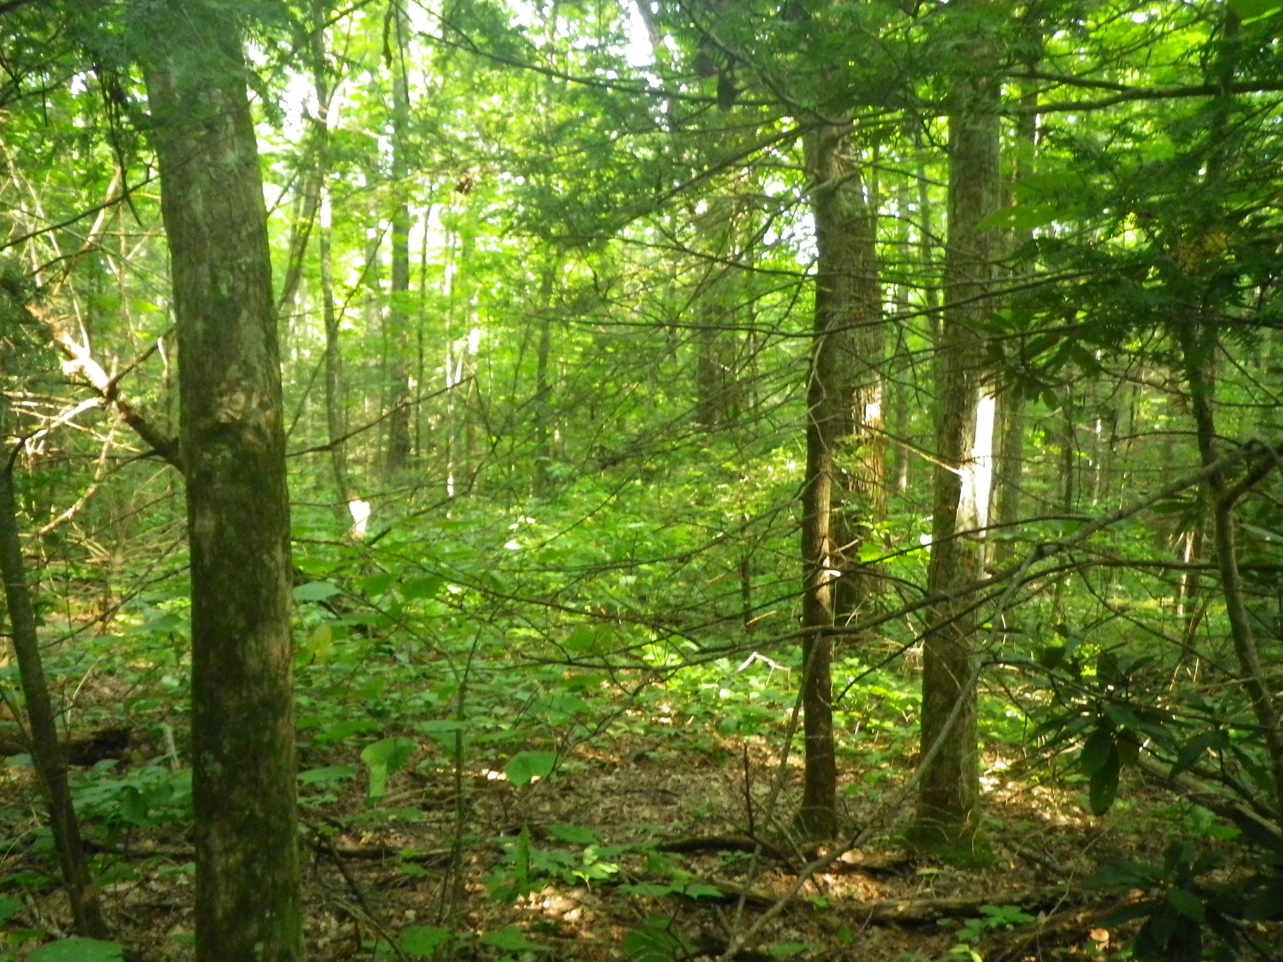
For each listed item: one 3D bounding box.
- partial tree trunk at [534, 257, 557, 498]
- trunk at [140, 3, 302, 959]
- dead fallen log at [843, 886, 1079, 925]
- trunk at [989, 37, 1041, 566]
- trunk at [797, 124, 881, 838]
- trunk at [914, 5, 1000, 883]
[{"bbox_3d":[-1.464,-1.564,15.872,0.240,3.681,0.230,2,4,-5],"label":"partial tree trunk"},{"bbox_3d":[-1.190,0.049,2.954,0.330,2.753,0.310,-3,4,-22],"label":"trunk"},{"bbox_3d":[1.098,1.428,3.525,0.880,0.090,0.110,0,4,-10],"label":"dead fallen log"},{"bbox_3d":[3.059,-1.398,8.450,0.270,4.310,0.260,2,4,20],"label":"trunk"},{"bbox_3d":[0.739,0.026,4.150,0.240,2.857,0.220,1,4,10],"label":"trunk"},{"bbox_3d":[1.202,-0.150,3.889,0.270,3.171,0.260,2,4,17],"label":"trunk"}]

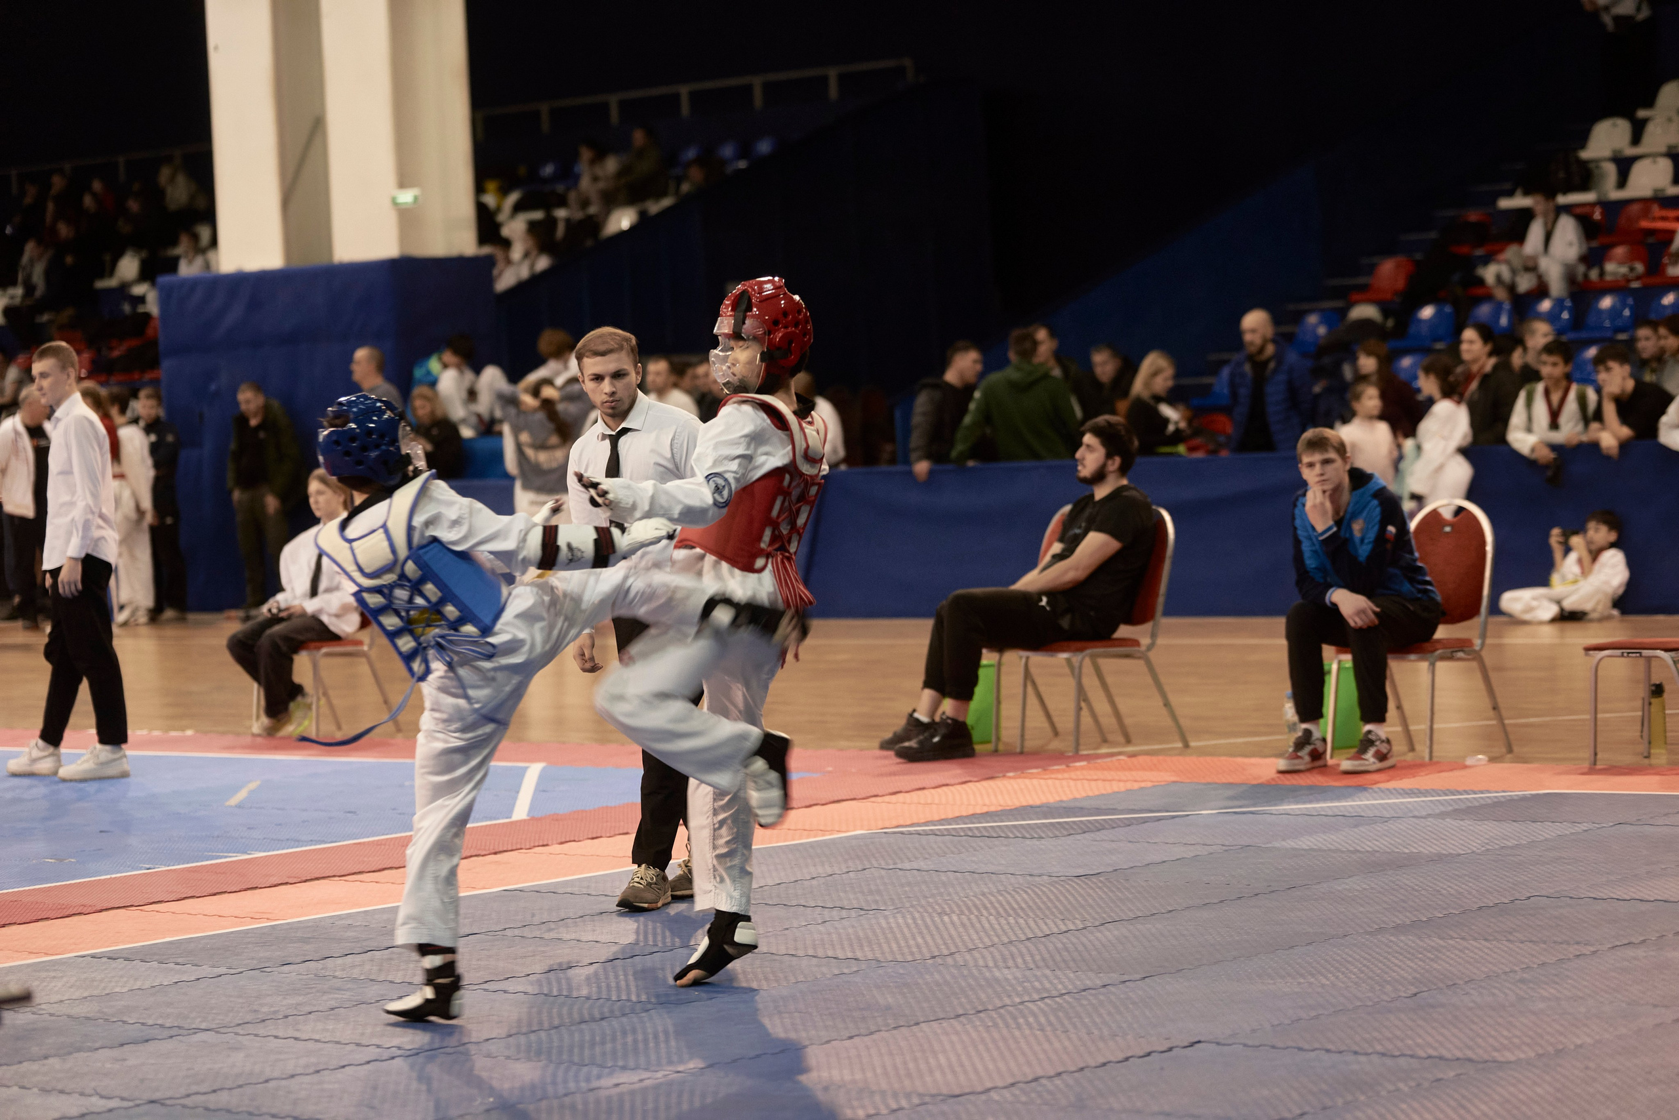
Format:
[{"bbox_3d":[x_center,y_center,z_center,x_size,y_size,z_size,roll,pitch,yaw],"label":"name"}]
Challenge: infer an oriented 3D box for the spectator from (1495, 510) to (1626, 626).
[{"bbox_3d":[4.032,0.047,25.900,0.600,0.630,0.520,-5,3,-37],"label":"spectator"}]

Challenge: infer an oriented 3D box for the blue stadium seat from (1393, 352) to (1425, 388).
[{"bbox_3d":[3.762,-1.200,30.710,0.420,0.330,0.390,-1,3,43],"label":"blue stadium seat"}]

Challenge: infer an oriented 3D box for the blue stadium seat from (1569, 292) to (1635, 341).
[{"bbox_3d":[5.021,-1.601,30.700,0.420,0.330,0.390,-1,3,43],"label":"blue stadium seat"}]

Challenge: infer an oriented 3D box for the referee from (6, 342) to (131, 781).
[{"bbox_3d":[-3.338,0.007,20.200,0.500,1.860,0.480,-4,2,-14],"label":"referee"}]

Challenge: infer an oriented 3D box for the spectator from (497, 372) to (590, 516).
[{"bbox_3d":[-1.999,-0.545,32.328,0.660,1.500,0.400,-2,2,18],"label":"spectator"}]

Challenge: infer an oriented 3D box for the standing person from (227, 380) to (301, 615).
[{"bbox_3d":[-4.233,-0.443,34.321,0.540,1.730,0.380,-2,2,25],"label":"standing person"}]

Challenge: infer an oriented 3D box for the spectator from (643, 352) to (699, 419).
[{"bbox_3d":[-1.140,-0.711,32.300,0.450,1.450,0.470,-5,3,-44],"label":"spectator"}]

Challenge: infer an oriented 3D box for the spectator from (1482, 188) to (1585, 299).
[{"bbox_3d":[4.801,-1.993,31.876,0.520,1.050,0.720,-2,3,34],"label":"spectator"}]

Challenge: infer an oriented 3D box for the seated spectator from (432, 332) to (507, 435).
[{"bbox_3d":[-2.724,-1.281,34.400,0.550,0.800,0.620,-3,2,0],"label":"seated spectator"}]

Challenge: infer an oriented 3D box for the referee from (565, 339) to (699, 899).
[{"bbox_3d":[-0.595,0.152,13.939,0.500,1.740,0.340,-2,2,18],"label":"referee"}]

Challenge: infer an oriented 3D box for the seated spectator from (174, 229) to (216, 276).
[{"bbox_3d":[-5.621,-2.310,40.822,0.480,1.150,0.600,-2,3,34],"label":"seated spectator"}]

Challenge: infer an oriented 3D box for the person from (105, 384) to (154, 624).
[{"bbox_3d":[-5.239,-0.387,34.400,0.370,1.730,0.460,-3,2,0],"label":"person"}]

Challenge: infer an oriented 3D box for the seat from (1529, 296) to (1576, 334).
[{"bbox_3d":[4.602,-1.564,30.500,0.420,0.330,0.350,-1,3,44],"label":"seat"}]

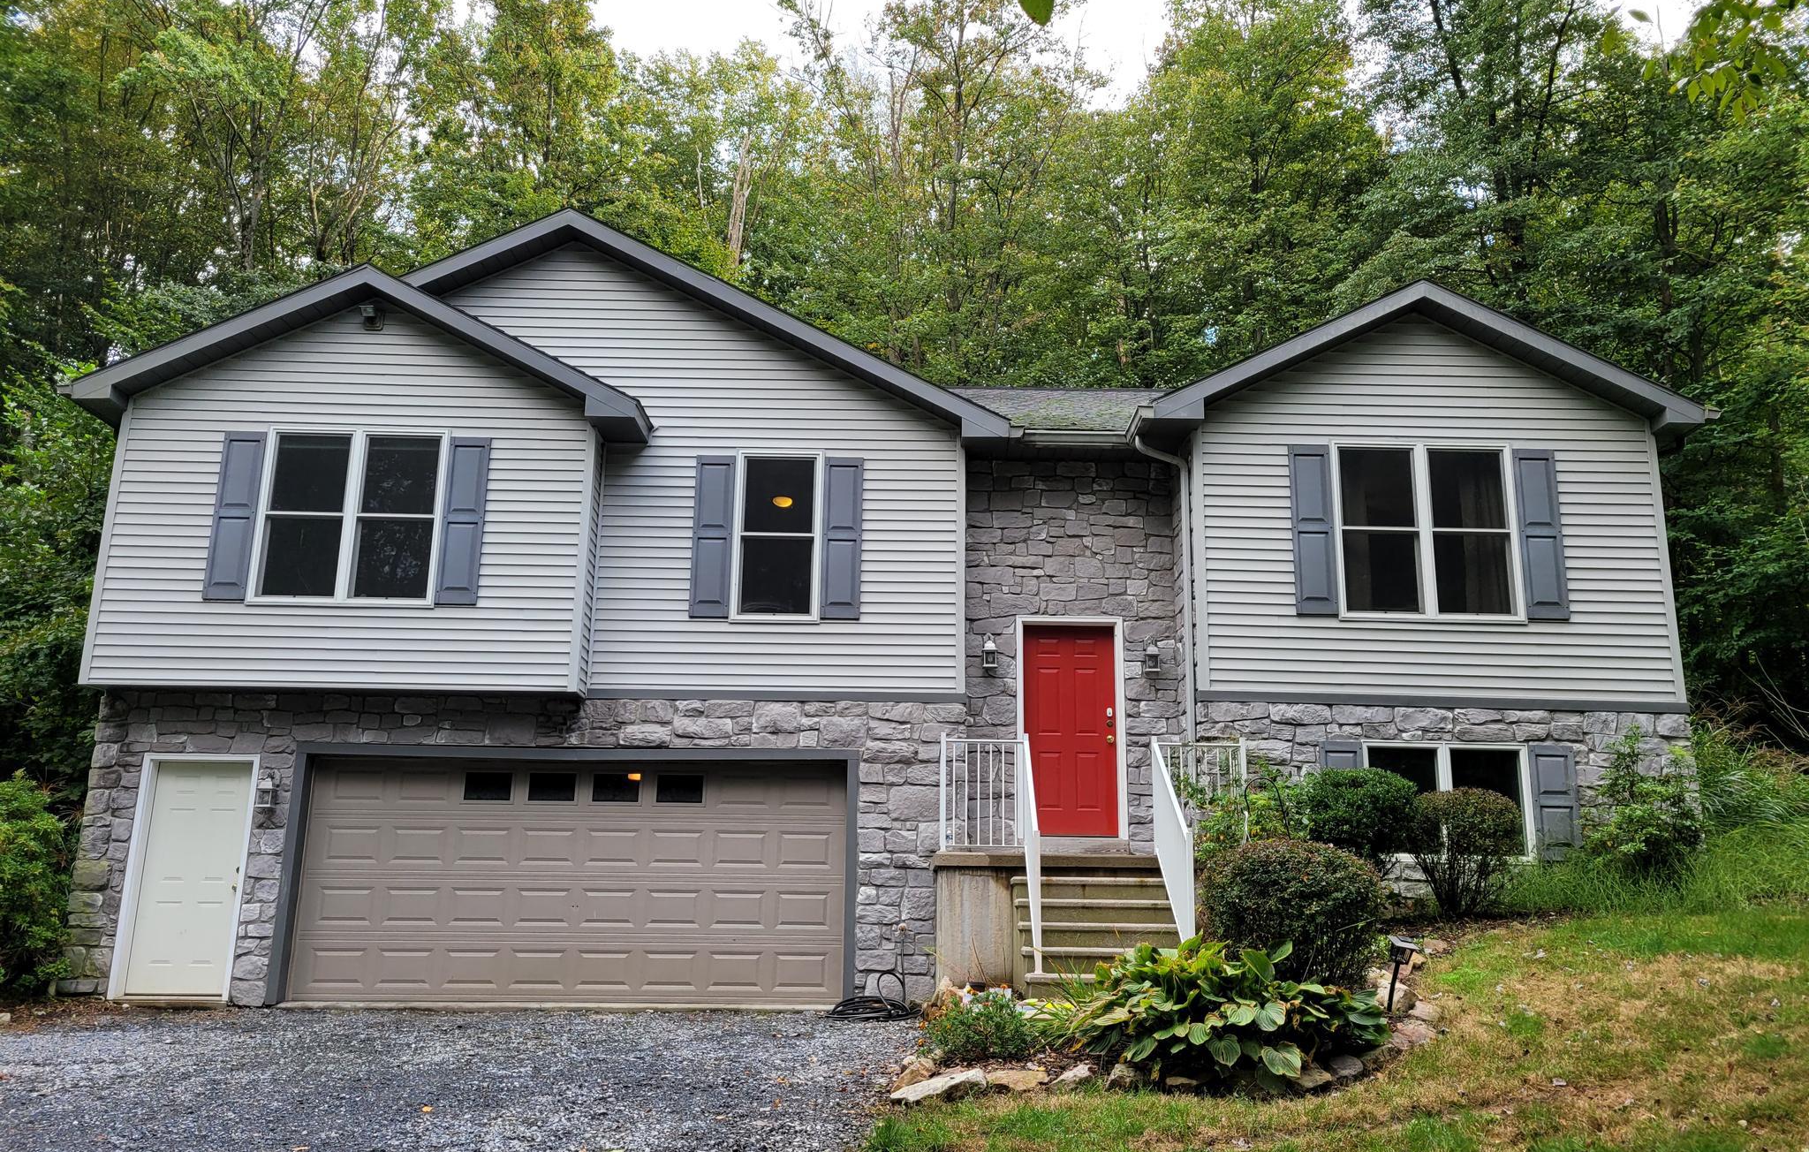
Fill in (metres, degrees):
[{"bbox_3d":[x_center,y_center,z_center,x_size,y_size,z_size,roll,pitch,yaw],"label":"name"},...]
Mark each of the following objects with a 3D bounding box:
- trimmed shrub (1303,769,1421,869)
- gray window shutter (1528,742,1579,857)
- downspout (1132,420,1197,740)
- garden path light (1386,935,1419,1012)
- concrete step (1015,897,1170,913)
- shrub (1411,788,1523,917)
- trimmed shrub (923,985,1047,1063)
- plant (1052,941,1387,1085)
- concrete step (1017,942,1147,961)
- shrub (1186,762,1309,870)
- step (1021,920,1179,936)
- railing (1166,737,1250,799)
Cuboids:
[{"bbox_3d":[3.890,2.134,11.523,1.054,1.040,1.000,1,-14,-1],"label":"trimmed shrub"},{"bbox_3d":[5.703,1.965,11.919,0.375,0.980,0.045,1,-13,-1],"label":"gray window shutter"},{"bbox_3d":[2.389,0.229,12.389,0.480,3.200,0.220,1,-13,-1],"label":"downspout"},{"bbox_3d":[2.771,2.209,7.558,0.140,0.410,0.140,13,-9,2],"label":"garden path light"},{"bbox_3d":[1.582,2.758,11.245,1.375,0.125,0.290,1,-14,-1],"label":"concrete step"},{"bbox_3d":[4.465,2.199,10.786,0.820,0.960,0.800,1,-13,-1],"label":"shrub"},{"bbox_3d":[0.495,2.814,8.493,0.730,0.450,0.650,1,-13,-1],"label":"trimmed shrub"},{"bbox_3d":[1.717,2.321,7.353,1.620,0.620,1.200,1,-13,-1],"label":"plant"},{"bbox_3d":[1.555,2.912,10.344,1.330,0.170,0.310,1,-13,-1],"label":"concrete step"},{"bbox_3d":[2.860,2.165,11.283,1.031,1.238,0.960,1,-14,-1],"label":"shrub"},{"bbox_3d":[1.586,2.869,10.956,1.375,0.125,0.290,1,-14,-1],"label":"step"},{"bbox_3d":[2.624,1.913,11.874,0.775,0.983,0.060,1,-14,-1],"label":"railing"}]

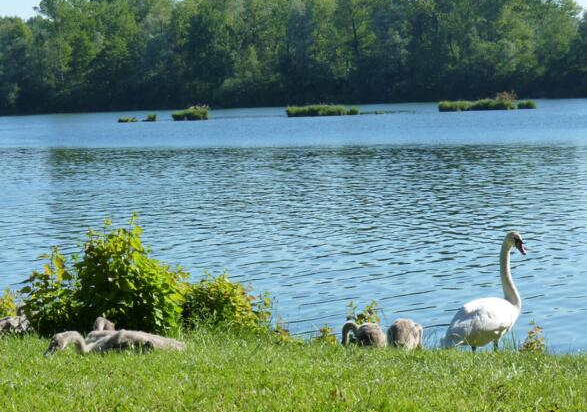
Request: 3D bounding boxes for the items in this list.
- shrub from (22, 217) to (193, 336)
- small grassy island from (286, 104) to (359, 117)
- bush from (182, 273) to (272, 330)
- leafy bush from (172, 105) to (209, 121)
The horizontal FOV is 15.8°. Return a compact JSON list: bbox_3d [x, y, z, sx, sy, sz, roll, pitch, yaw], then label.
[{"bbox_3d":[-1.579,0.581,17.700,1.380,1.000,1.050,-1,3,0],"label":"shrub"},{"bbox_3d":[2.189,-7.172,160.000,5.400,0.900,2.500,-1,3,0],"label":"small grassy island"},{"bbox_3d":[-0.554,0.819,17.800,0.750,0.520,0.600,-1,3,0],"label":"bush"},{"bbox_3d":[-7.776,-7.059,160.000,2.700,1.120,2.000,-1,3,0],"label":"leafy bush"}]

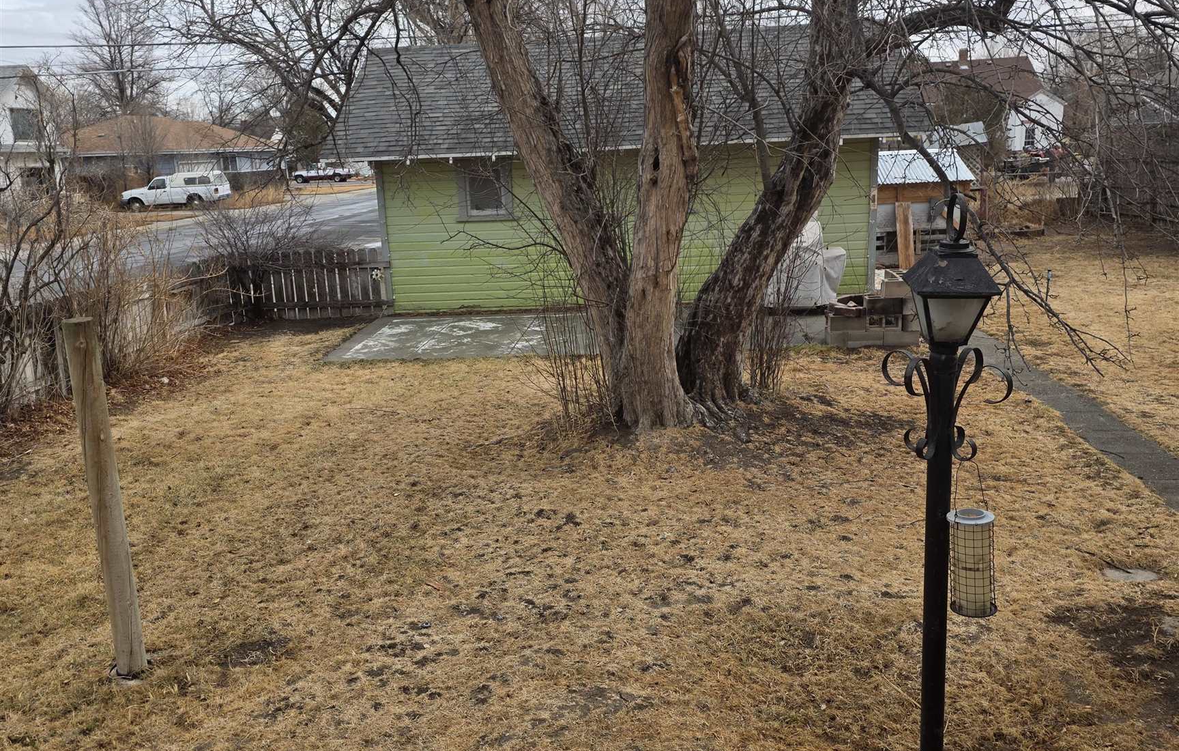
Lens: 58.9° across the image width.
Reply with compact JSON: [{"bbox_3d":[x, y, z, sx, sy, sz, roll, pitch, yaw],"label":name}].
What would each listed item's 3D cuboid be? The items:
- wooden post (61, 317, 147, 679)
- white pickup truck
[{"bbox_3d":[-2.274,0.605,4.904,0.135,1.773,0.135,-2,13,0],"label":"wooden post"},{"bbox_3d":[-20.100,-8.920,50.578,4.800,1.720,1.750,-2,13,3],"label":"white pickup truck"}]

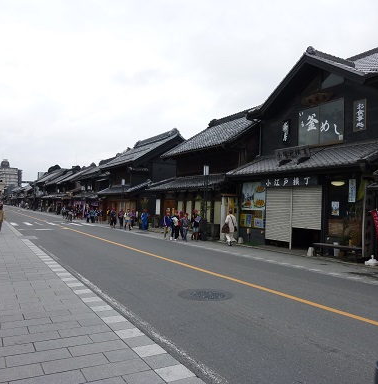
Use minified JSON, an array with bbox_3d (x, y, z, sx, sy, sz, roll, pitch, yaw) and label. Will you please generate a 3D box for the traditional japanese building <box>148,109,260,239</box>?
[{"bbox_3d":[2.366,-1.012,22.355,7.200,7.100,8.800,3,-2,-30],"label":"traditional japanese building"}]

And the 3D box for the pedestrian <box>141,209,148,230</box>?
[{"bbox_3d":[-2.813,1.769,23.441,0.400,1.310,0.290,3,-3,-30],"label":"pedestrian"}]

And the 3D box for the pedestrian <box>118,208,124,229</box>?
[{"bbox_3d":[-4.491,1.754,24.364,0.390,1.290,0.280,3,-3,-30],"label":"pedestrian"}]

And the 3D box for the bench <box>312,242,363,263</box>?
[{"bbox_3d":[4.948,2.026,12.369,0.400,0.440,1.780,3,-3,-30],"label":"bench"}]

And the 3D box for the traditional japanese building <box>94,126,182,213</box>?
[{"bbox_3d":[-3.909,-1.291,36.235,8.200,8.400,9.800,3,-3,-30],"label":"traditional japanese building"}]

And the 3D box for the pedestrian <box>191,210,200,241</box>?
[{"bbox_3d":[0.320,1.529,16.900,0.440,1.476,0.340,3,-2,-30],"label":"pedestrian"}]

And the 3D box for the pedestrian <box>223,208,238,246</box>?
[{"bbox_3d":[1.754,1.504,15.620,0.500,1.520,0.420,3,-3,-30],"label":"pedestrian"}]

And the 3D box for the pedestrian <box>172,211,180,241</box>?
[{"bbox_3d":[-0.619,1.556,17.200,0.440,1.428,0.340,3,-2,-30],"label":"pedestrian"}]

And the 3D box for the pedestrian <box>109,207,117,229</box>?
[{"bbox_3d":[-4.889,1.714,23.999,0.400,1.310,0.280,3,-3,-30],"label":"pedestrian"}]

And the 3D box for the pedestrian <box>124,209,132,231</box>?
[{"bbox_3d":[-3.808,1.706,22.900,0.460,1.393,0.340,3,-2,-30],"label":"pedestrian"}]

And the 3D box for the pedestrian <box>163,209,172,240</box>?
[{"bbox_3d":[-1.012,1.553,17.400,0.440,1.440,0.340,3,-2,-30],"label":"pedestrian"}]

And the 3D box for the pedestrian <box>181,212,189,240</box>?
[{"bbox_3d":[-0.142,1.607,16.880,0.380,1.280,0.280,3,-3,-30],"label":"pedestrian"}]

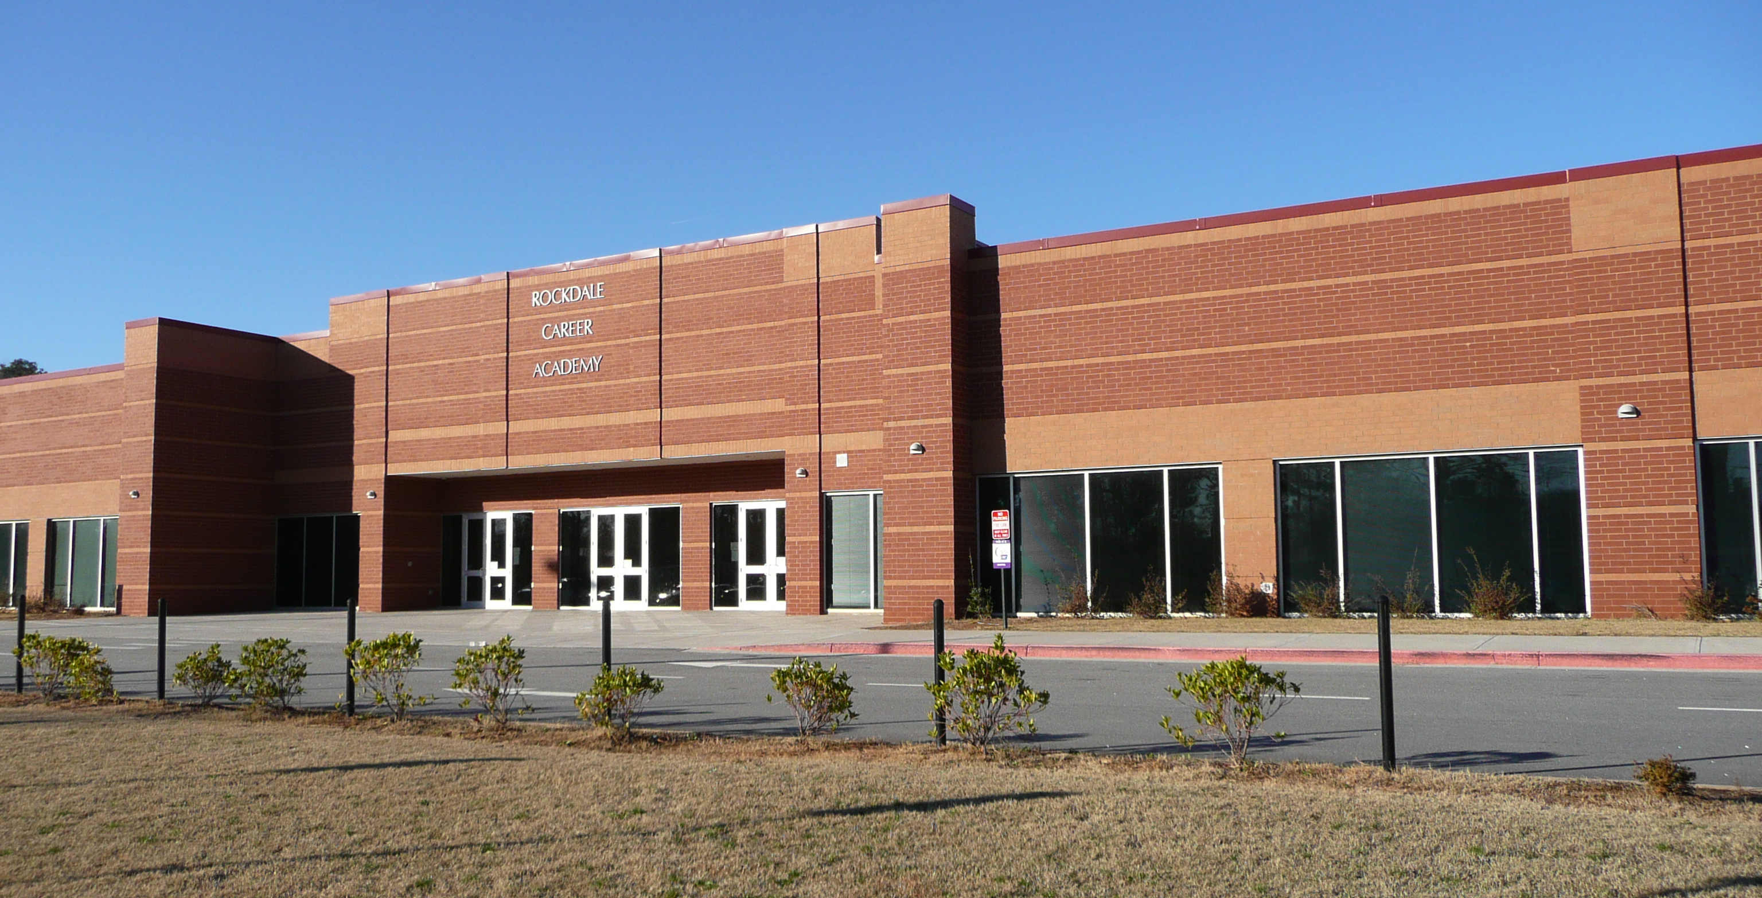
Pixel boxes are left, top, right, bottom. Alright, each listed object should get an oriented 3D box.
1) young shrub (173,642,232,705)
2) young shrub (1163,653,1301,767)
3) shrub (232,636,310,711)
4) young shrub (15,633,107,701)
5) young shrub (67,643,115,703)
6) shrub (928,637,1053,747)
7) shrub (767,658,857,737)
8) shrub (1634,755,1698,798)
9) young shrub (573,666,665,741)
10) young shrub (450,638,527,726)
[{"bbox_3d":[-7.473,2.488,15.711,0.602,0.677,0.554,2,-5,-25],"label":"young shrub"},{"bbox_3d":[2.472,1.862,10.075,0.951,0.789,0.875,-2,-5,13],"label":"young shrub"},{"bbox_3d":[-6.486,2.385,15.107,0.752,0.752,0.692,2,-5,-23],"label":"shrub"},{"bbox_3d":[-9.829,2.605,17.076,0.953,0.802,0.877,2,-6,-30],"label":"young shrub"},{"bbox_3d":[-9.181,2.588,16.547,0.503,0.682,0.463,2,-6,-29],"label":"young shrub"},{"bbox_3d":[0.828,1.895,11.128,0.972,0.893,0.894,-1,-5,4],"label":"shrub"},{"bbox_3d":[-0.579,2.090,11.995,0.750,0.664,0.690,0,-5,-3],"label":"shrub"},{"bbox_3d":[4.761,1.983,8.648,0.329,0.264,0.303,-3,-6,28],"label":"shrub"},{"bbox_3d":[-2.277,2.204,12.407,0.764,0.628,0.703,0,-5,-10],"label":"young shrub"},{"bbox_3d":[-3.676,2.180,13.403,0.712,0.846,0.655,1,-5,-15],"label":"young shrub"}]

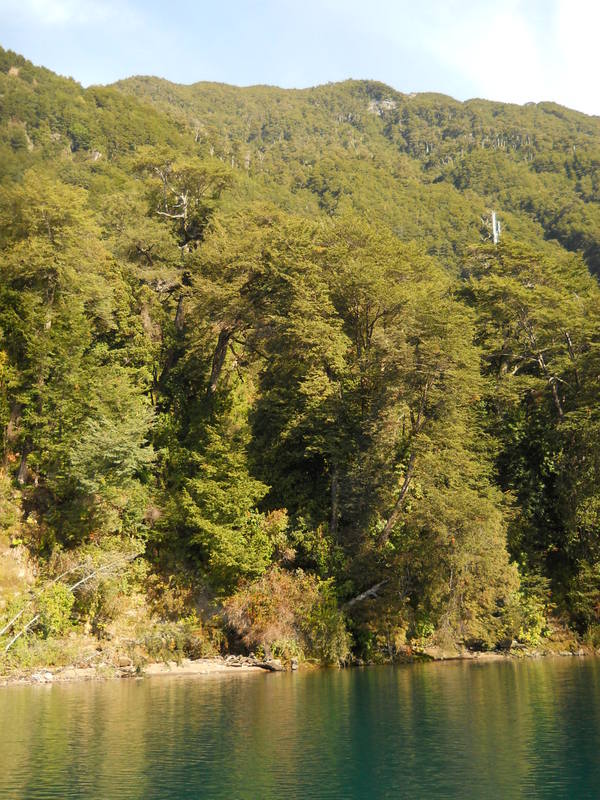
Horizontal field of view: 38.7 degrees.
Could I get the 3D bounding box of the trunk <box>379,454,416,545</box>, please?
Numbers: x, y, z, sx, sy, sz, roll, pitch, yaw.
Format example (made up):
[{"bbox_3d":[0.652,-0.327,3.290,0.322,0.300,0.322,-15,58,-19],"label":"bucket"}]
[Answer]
[{"bbox_3d":[6.689,6.731,58.236,0.749,6.826,0.545,18,-14,8],"label":"trunk"}]

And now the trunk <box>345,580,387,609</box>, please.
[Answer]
[{"bbox_3d":[4.191,12.396,54.652,3.021,0.447,0.383,-30,-13,-8],"label":"trunk"}]

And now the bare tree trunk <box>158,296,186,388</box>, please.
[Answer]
[{"bbox_3d":[-10.405,-4.734,69.581,1.058,7.964,0.814,10,-15,-9],"label":"bare tree trunk"}]

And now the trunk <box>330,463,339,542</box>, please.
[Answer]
[{"bbox_3d":[2.510,7.420,62.193,0.473,5.839,0.436,1,-15,2],"label":"trunk"}]

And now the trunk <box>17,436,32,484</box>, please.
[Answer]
[{"bbox_3d":[-15.682,3.440,48.765,0.513,2.781,0.456,6,-16,-17],"label":"trunk"}]

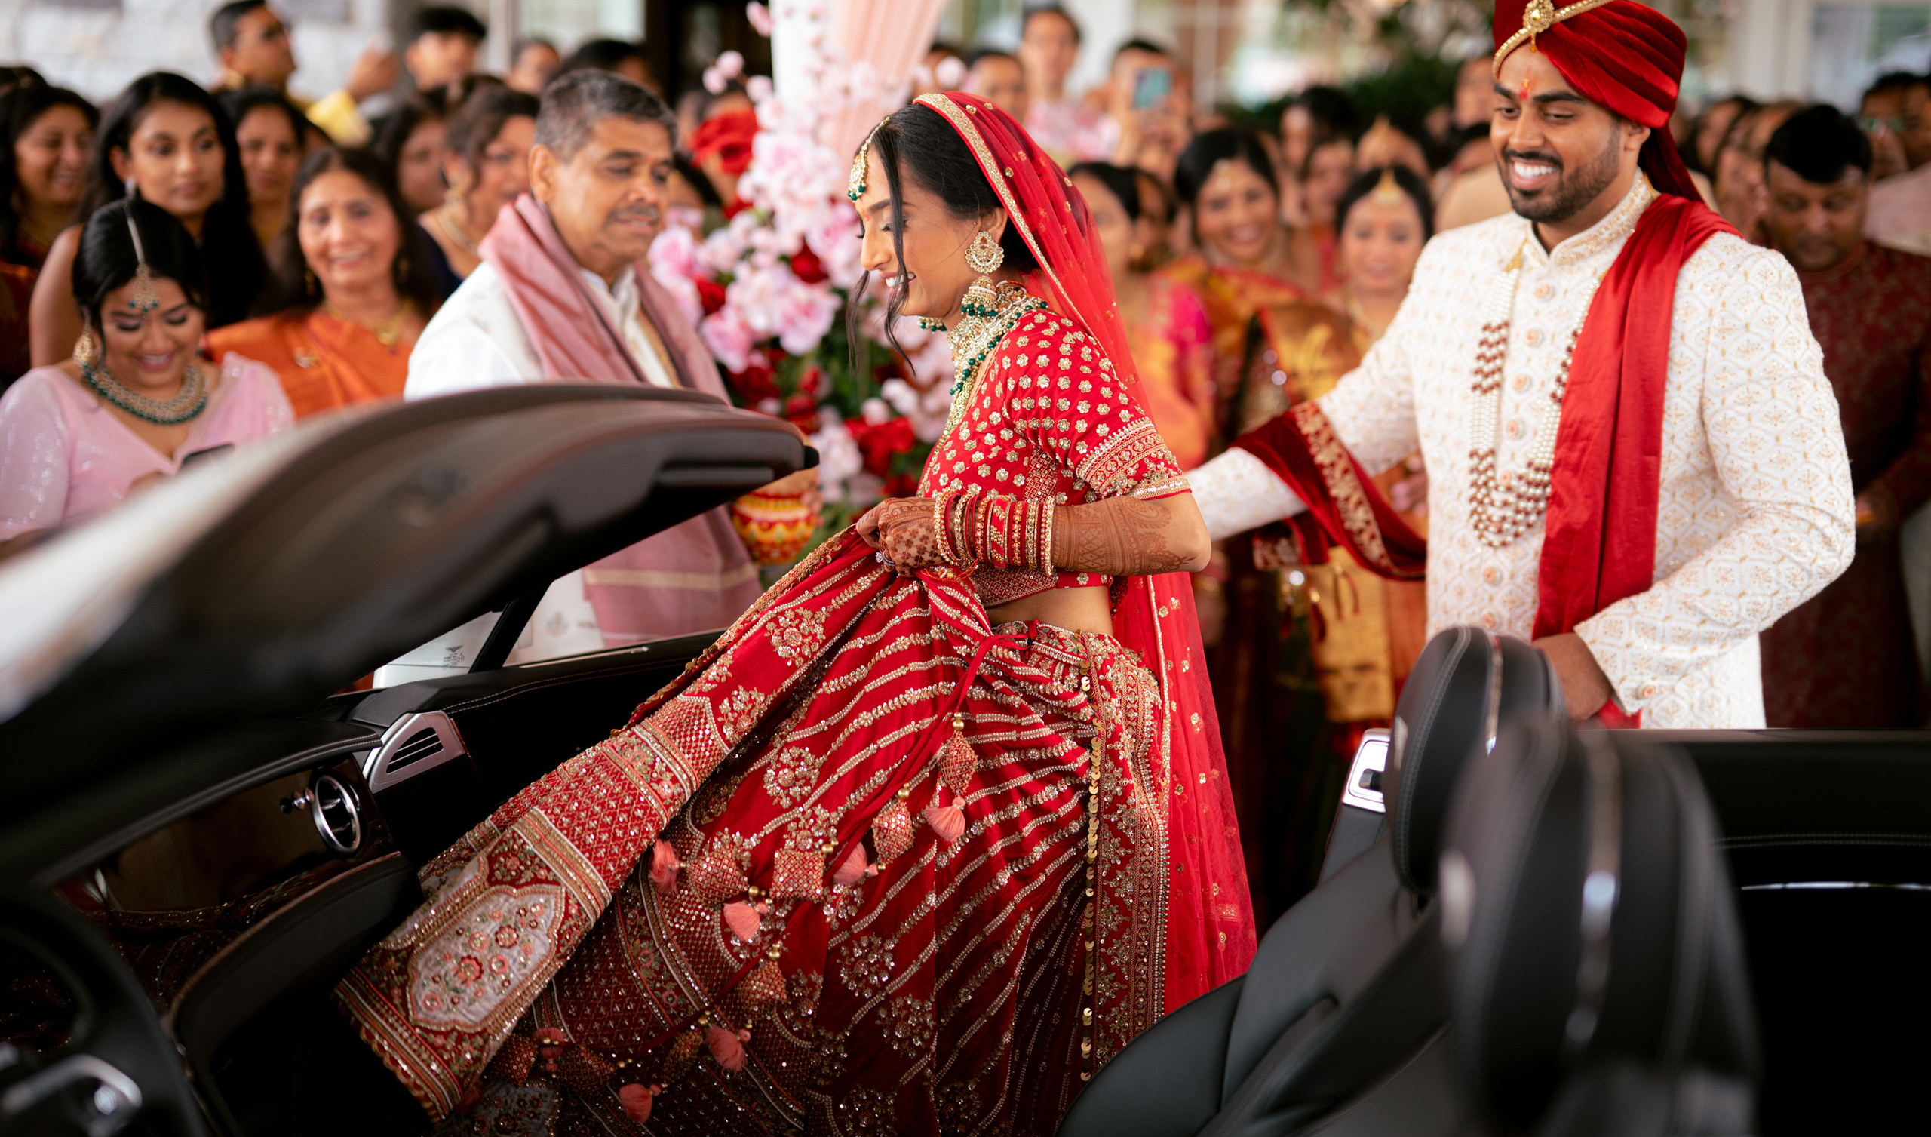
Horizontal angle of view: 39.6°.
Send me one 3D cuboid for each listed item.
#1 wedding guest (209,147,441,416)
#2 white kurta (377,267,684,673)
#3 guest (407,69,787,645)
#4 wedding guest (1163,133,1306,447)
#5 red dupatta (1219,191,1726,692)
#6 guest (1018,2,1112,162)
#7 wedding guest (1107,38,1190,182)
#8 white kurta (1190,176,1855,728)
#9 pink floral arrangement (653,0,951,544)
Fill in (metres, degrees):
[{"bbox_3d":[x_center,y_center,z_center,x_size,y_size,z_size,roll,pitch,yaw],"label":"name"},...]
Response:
[{"bbox_3d":[-0.960,0.139,4.181,0.470,1.570,0.330,-3,10,-22],"label":"wedding guest"},{"bbox_3d":[-0.497,0.089,3.433,0.500,1.000,0.360,-7,12,-38],"label":"white kurta"},{"bbox_3d":[-0.468,0.205,3.489,0.530,1.680,0.400,-7,12,-38],"label":"guest"},{"bbox_3d":[0.459,0.026,4.783,0.470,1.600,0.340,2,10,10],"label":"wedding guest"},{"bbox_3d":[0.605,-0.032,2.913,0.480,0.740,0.460,9,13,40],"label":"red dupatta"},{"bbox_3d":[0.243,-0.673,7.548,0.480,1.780,0.320,1,10,5],"label":"guest"},{"bbox_3d":[0.441,-0.465,6.868,0.500,1.750,0.450,2,10,8],"label":"wedding guest"},{"bbox_3d":[0.611,0.093,2.931,0.580,1.030,0.480,9,13,40],"label":"white kurta"},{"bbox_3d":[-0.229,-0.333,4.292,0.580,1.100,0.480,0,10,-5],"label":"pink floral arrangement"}]

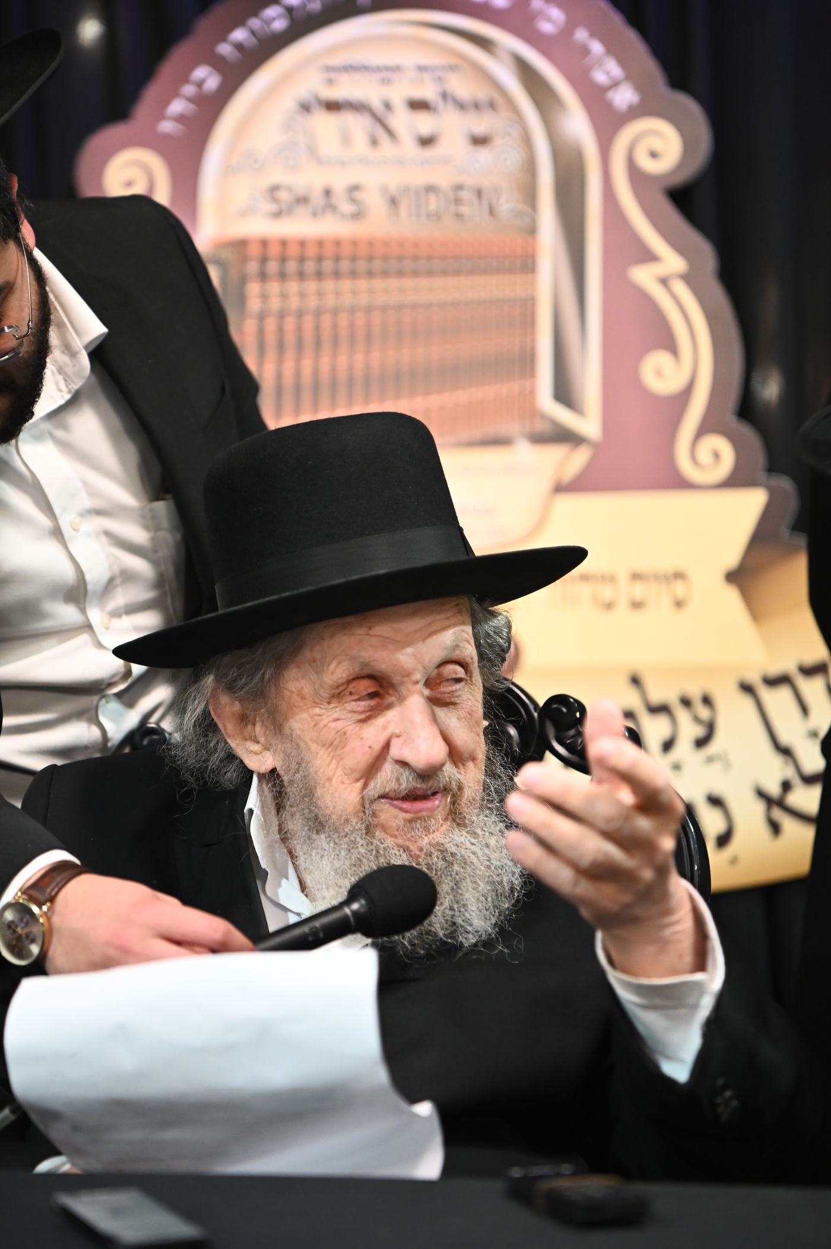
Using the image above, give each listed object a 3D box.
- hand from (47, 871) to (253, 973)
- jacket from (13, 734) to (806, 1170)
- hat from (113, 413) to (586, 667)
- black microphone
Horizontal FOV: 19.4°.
[{"bbox_3d":[-0.161,0.190,1.480,0.145,0.080,0.090,13,12,-8],"label":"hand"},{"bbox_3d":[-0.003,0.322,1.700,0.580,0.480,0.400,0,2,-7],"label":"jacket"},{"bbox_3d":[-0.056,-0.067,1.700,0.325,0.140,0.355,-12,-4,-1],"label":"hat"},{"bbox_3d":[-0.077,0.201,1.505,0.225,0.046,0.046,-26,12,-25],"label":"black microphone"}]

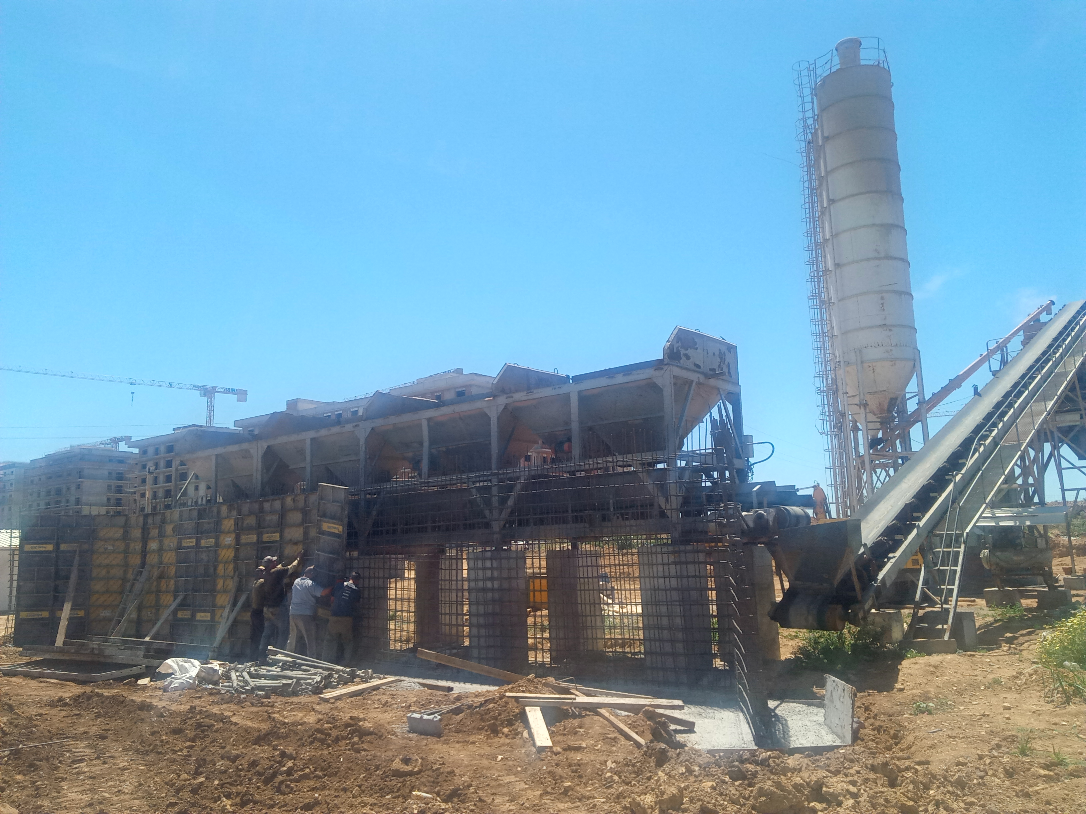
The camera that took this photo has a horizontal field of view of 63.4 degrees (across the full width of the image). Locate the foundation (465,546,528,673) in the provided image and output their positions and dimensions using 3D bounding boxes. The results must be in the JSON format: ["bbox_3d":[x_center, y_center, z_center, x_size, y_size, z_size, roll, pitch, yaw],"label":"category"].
[{"bbox_3d":[-0.652,2.929,12.777,0.600,1.660,0.620,-9,-12,38],"label":"foundation"}]

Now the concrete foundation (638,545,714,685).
[{"bbox_3d":[1.641,2.584,11.122,0.600,1.660,0.620,-9,-12,38],"label":"concrete foundation"}]

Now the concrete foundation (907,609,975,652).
[{"bbox_3d":[5.899,3.319,13.134,0.820,0.600,0.650,-4,-10,11],"label":"concrete foundation"}]

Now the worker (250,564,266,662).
[{"bbox_3d":[-4.716,3.411,14.622,0.450,1.580,0.480,4,-11,-31],"label":"worker"}]

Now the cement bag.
[{"bbox_3d":[-4.815,3.547,11.678,0.520,0.340,0.420,-2,-9,0],"label":"cement bag"}]

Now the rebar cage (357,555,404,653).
[{"bbox_3d":[-2.863,3.458,15.400,0.720,1.720,0.550,-9,-12,38],"label":"rebar cage"}]

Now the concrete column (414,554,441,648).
[{"bbox_3d":[-2.125,3.932,17.826,0.650,1.814,0.670,-9,-12,38],"label":"concrete column"}]

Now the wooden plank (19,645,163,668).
[{"bbox_3d":[-7.795,4.265,15.153,3.984,0.220,0.260,-7,-11,31],"label":"wooden plank"}]

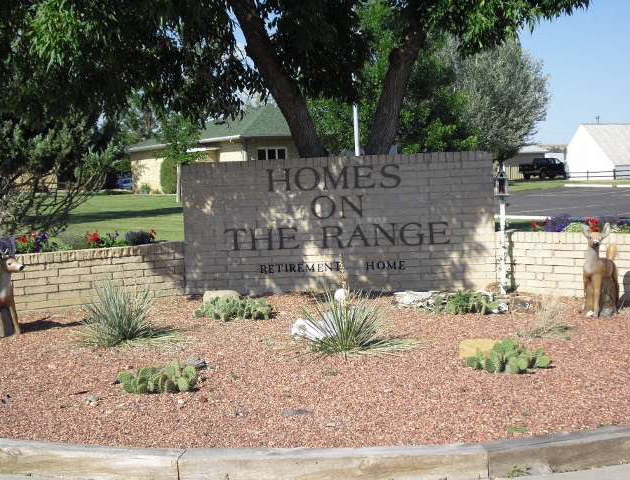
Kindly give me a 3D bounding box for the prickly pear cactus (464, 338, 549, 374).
[{"bbox_3d":[1.343,0.808,6.800,0.590,0.220,0.420,-2,4,0],"label":"prickly pear cactus"}]

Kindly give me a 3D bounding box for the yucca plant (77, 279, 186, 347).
[{"bbox_3d":[-1.442,0.570,7.700,0.840,0.520,0.720,-2,4,0],"label":"yucca plant"}]

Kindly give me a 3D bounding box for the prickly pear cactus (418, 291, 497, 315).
[{"bbox_3d":[1.233,0.537,8.420,0.660,0.210,0.400,-2,4,0],"label":"prickly pear cactus"}]

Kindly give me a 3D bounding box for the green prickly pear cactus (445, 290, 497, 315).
[{"bbox_3d":[1.336,0.537,8.420,0.440,0.210,0.360,-2,4,0],"label":"green prickly pear cactus"}]

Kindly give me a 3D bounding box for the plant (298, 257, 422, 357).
[{"bbox_3d":[0.320,0.496,7.200,0.930,0.720,0.850,-2,4,0],"label":"plant"}]

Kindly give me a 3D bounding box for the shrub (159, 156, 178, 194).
[{"bbox_3d":[-8.909,-3.949,60.000,1.250,2.350,1.300,-2,4,0],"label":"shrub"}]

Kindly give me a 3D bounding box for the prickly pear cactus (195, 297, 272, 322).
[{"bbox_3d":[-0.700,0.589,8.420,0.690,0.210,0.450,-2,4,0],"label":"prickly pear cactus"}]

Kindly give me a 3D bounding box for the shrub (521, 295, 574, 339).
[{"bbox_3d":[1.800,0.595,7.620,0.420,0.330,0.380,-2,4,0],"label":"shrub"}]

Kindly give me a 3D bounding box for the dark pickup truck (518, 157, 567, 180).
[{"bbox_3d":[20.687,-6.304,87.000,5.800,1.920,2.000,-5,5,-43],"label":"dark pickup truck"}]

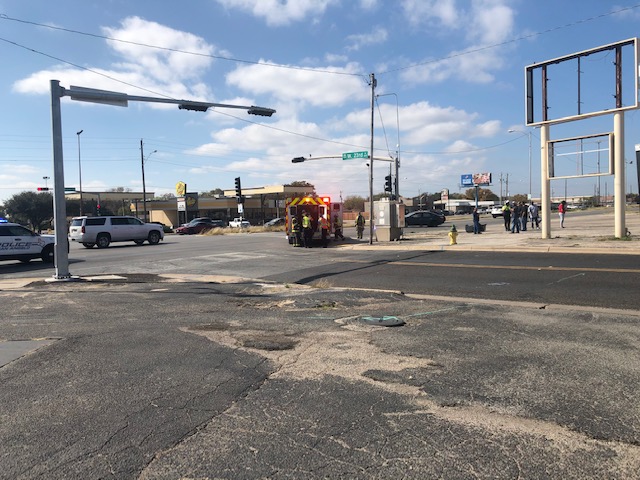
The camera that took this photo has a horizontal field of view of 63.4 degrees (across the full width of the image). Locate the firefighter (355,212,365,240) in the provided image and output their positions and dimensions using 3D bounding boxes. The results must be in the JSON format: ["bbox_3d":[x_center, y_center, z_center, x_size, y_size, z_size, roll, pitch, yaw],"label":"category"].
[{"bbox_3d":[2.686,-0.959,35.200,0.680,1.800,0.450,-1,2,9],"label":"firefighter"}]

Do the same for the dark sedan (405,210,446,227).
[{"bbox_3d":[8.400,-1.800,45.000,4.850,1.460,1.840,-2,2,-23],"label":"dark sedan"}]

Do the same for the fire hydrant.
[{"bbox_3d":[6.112,-0.243,23.700,0.450,0.900,0.420,0,2,27],"label":"fire hydrant"}]

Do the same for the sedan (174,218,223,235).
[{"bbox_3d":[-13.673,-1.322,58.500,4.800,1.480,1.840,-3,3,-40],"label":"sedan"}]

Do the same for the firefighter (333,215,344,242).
[{"bbox_3d":[1.242,-0.813,34.200,0.750,1.740,0.550,-2,2,-13],"label":"firefighter"}]

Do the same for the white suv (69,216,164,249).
[{"bbox_3d":[-12.600,-0.500,32.500,2.050,1.890,5.650,1,3,42],"label":"white suv"}]

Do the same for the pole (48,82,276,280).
[{"bbox_3d":[-4.900,-2.050,18.100,8.100,6.050,0.600,-3,3,-40],"label":"pole"}]

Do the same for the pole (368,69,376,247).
[{"bbox_3d":[2.581,-4.000,25.500,0.360,8.500,0.340,0,2,31],"label":"pole"}]

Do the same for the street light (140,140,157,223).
[{"bbox_3d":[-17.896,-5.527,54.500,1.900,10.100,0.500,0,2,31],"label":"street light"}]

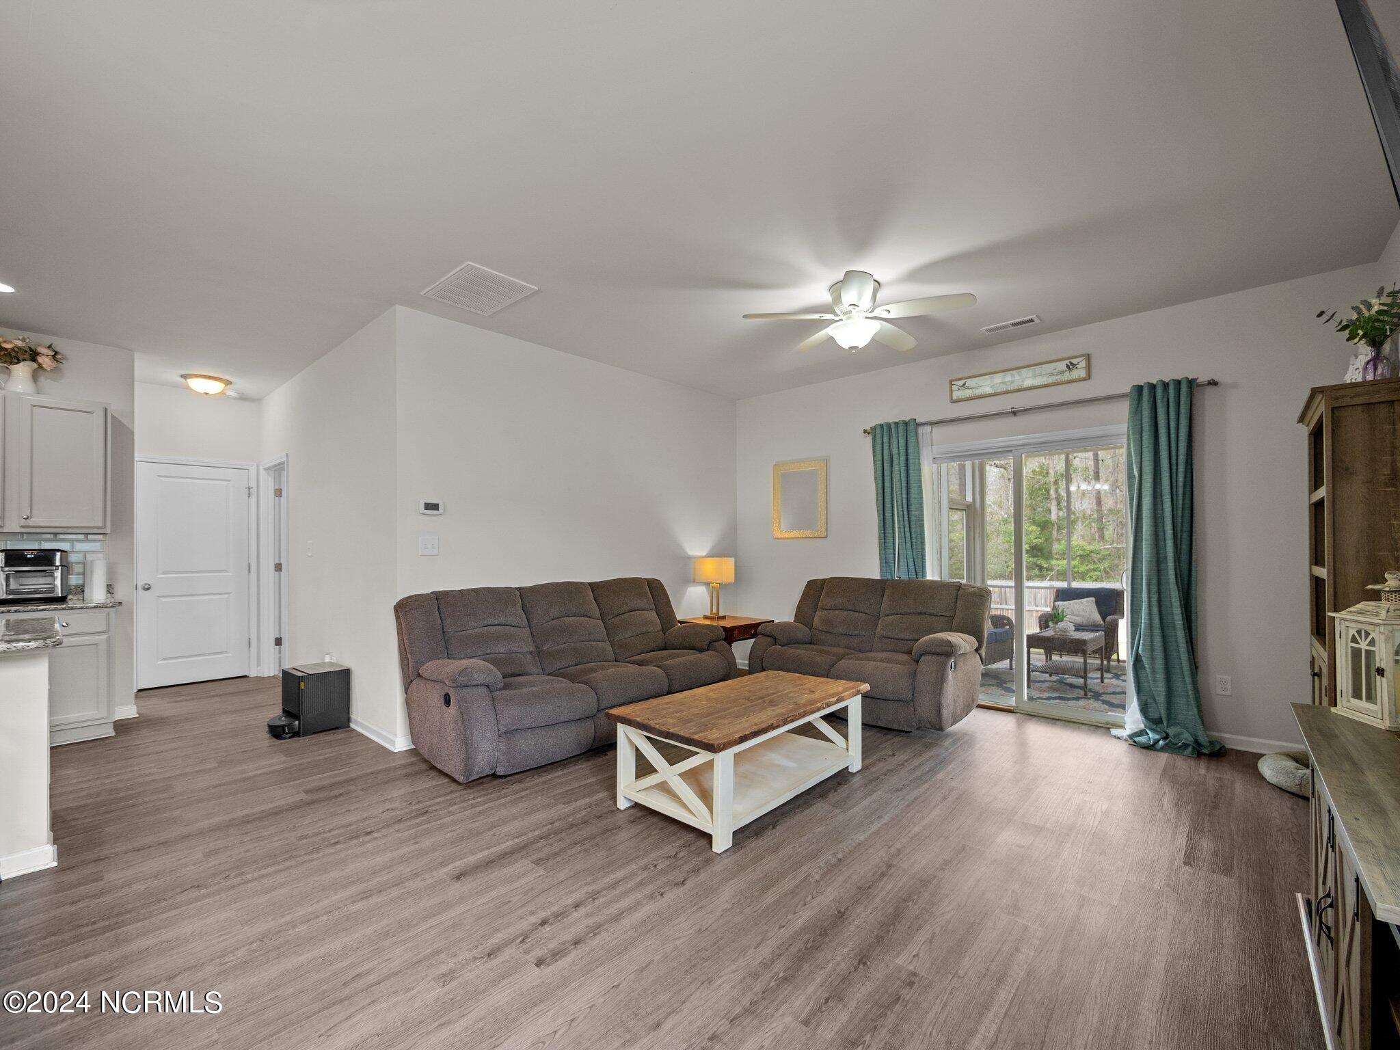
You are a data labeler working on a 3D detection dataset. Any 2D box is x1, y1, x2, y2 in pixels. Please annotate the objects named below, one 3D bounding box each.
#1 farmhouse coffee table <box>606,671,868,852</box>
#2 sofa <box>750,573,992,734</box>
[{"bbox_3d":[0.242,1.109,2.850,0.700,0.455,1.210,-2,-3,45],"label":"farmhouse coffee table"},{"bbox_3d":[1.242,0.904,4.313,1.600,0.935,0.920,-2,-2,41],"label":"sofa"}]

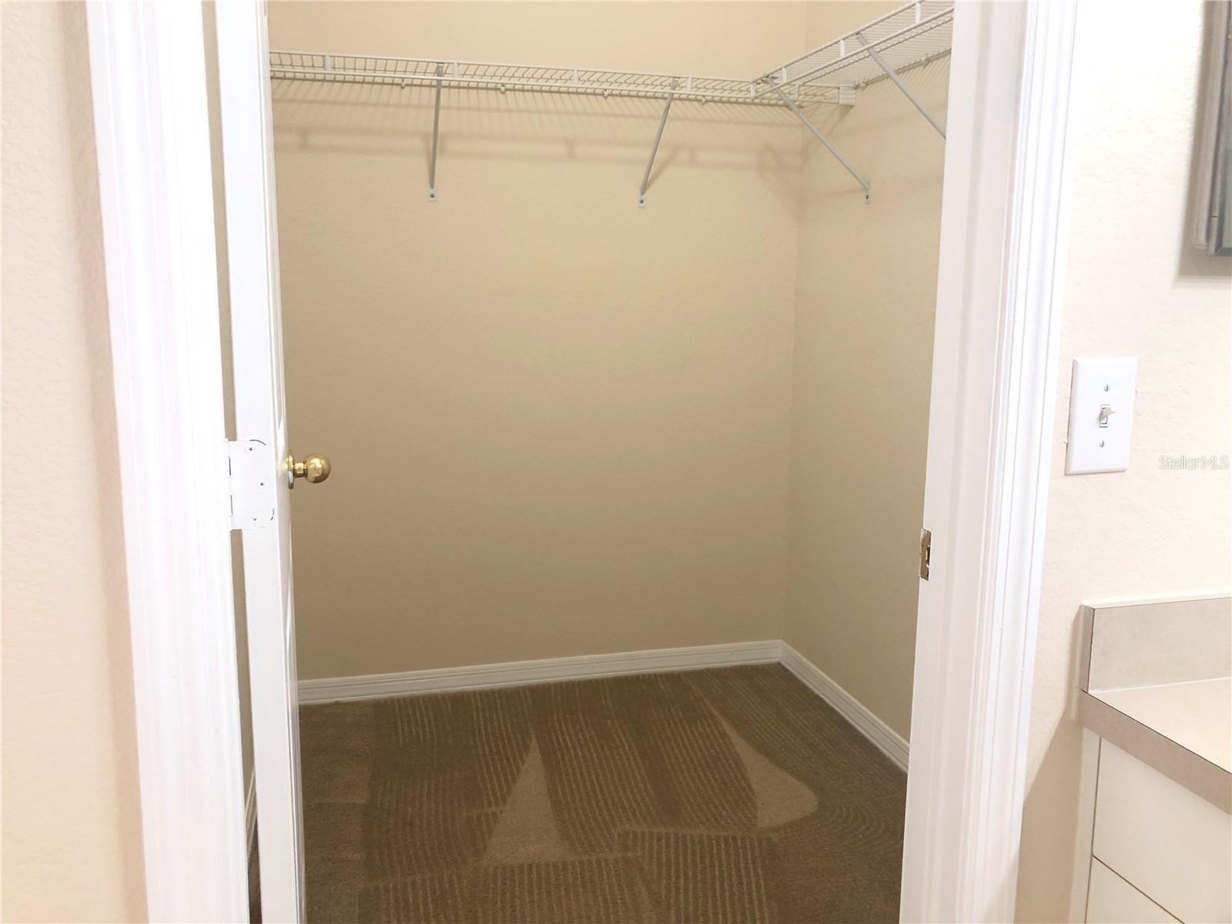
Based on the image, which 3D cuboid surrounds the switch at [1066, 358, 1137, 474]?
[{"bbox_3d":[0.521,-0.048,1.059,0.079,0.124,0.016,-2,10,-14],"label":"switch"}]

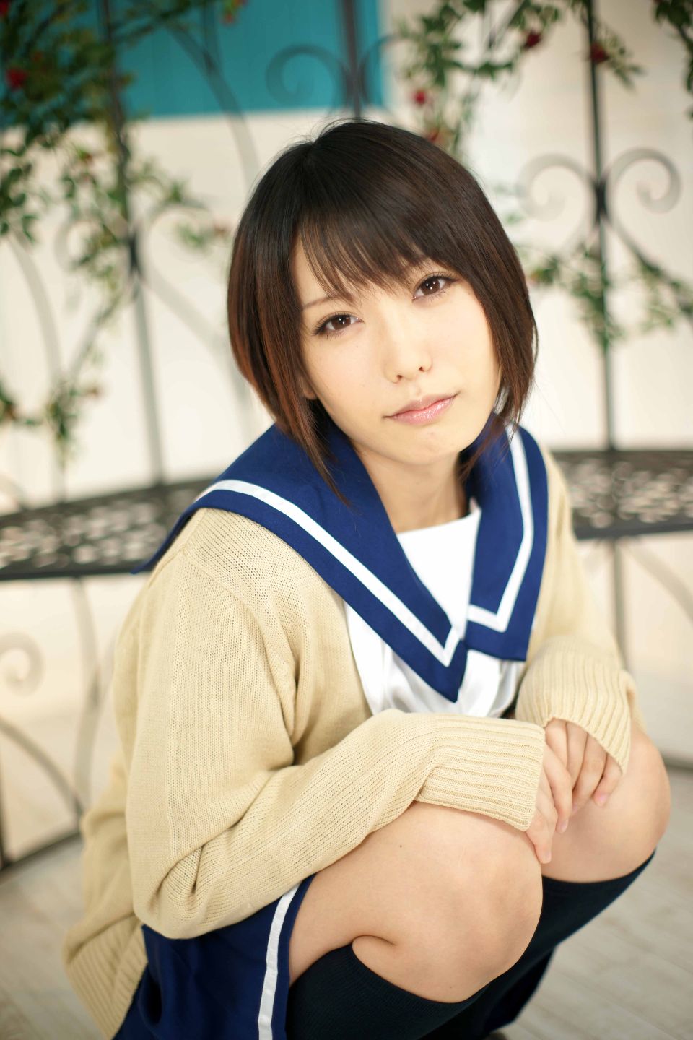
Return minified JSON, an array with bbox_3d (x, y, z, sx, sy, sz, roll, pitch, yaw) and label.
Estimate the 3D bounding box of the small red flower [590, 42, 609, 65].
[{"bbox_3d":[0.334,-0.617,1.910,0.026,0.029,0.026,-4,15,0],"label":"small red flower"}]

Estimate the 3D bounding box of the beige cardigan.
[{"bbox_3d":[0.026,0.202,1.112,0.408,0.508,0.360,-16,33,-37],"label":"beige cardigan"}]

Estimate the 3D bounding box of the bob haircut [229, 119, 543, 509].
[{"bbox_3d":[0.021,-0.145,0.985,0.200,0.250,0.225,-22,12,-11],"label":"bob haircut"}]

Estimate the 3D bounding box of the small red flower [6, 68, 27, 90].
[{"bbox_3d":[-0.427,-0.571,1.870,0.027,0.029,0.027,-7,16,-10],"label":"small red flower"}]

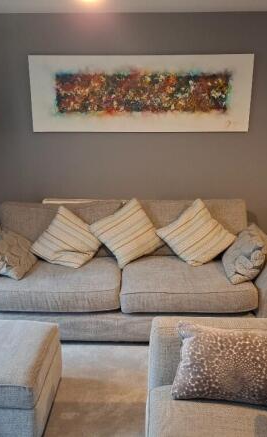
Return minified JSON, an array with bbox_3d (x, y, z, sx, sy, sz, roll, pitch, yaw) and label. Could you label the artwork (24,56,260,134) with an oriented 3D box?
[{"bbox_3d":[0.058,-1.018,3.190,1.810,0.608,0.035,1,15,1],"label":"artwork"}]

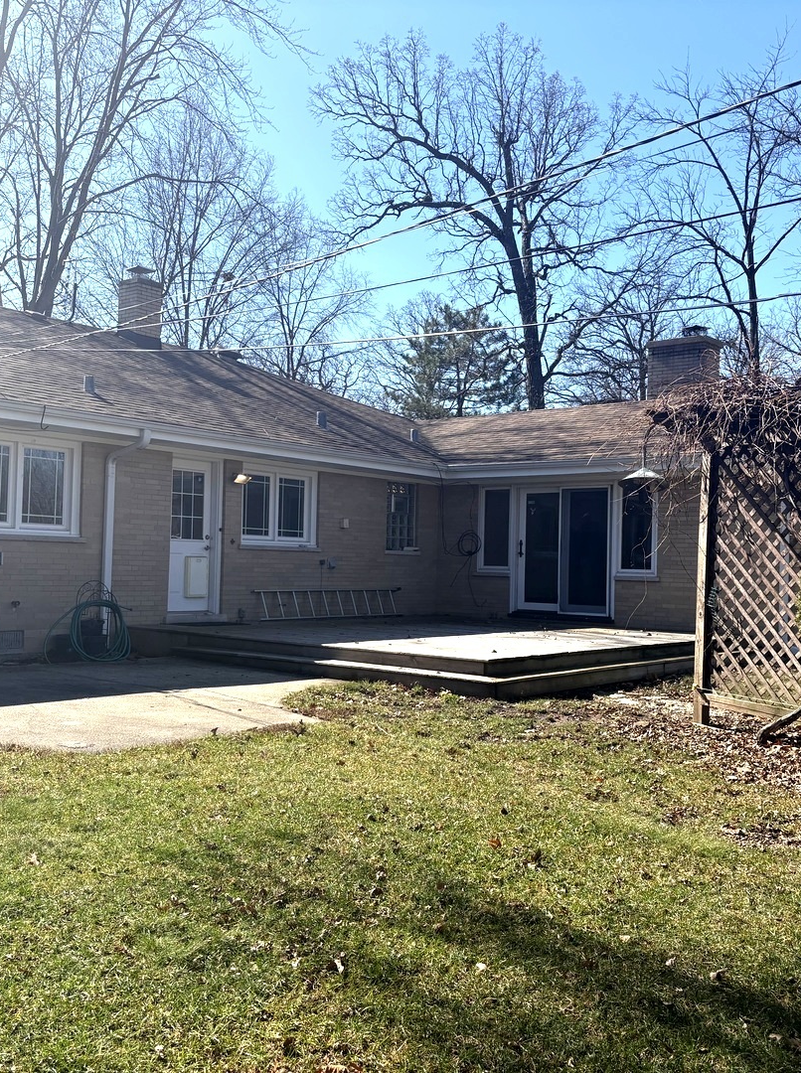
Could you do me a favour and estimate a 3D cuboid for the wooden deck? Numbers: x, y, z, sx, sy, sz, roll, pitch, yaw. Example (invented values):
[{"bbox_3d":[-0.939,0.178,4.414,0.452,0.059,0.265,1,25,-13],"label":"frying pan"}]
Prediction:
[{"bbox_3d":[0.716,1.417,14.044,5.590,0.310,6.670,1,-2,38],"label":"wooden deck"}]

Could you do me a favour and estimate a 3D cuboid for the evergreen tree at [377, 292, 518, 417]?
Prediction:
[{"bbox_3d":[2.129,-3.900,46.000,6.200,12.500,6.200,2,-1,3],"label":"evergreen tree"}]

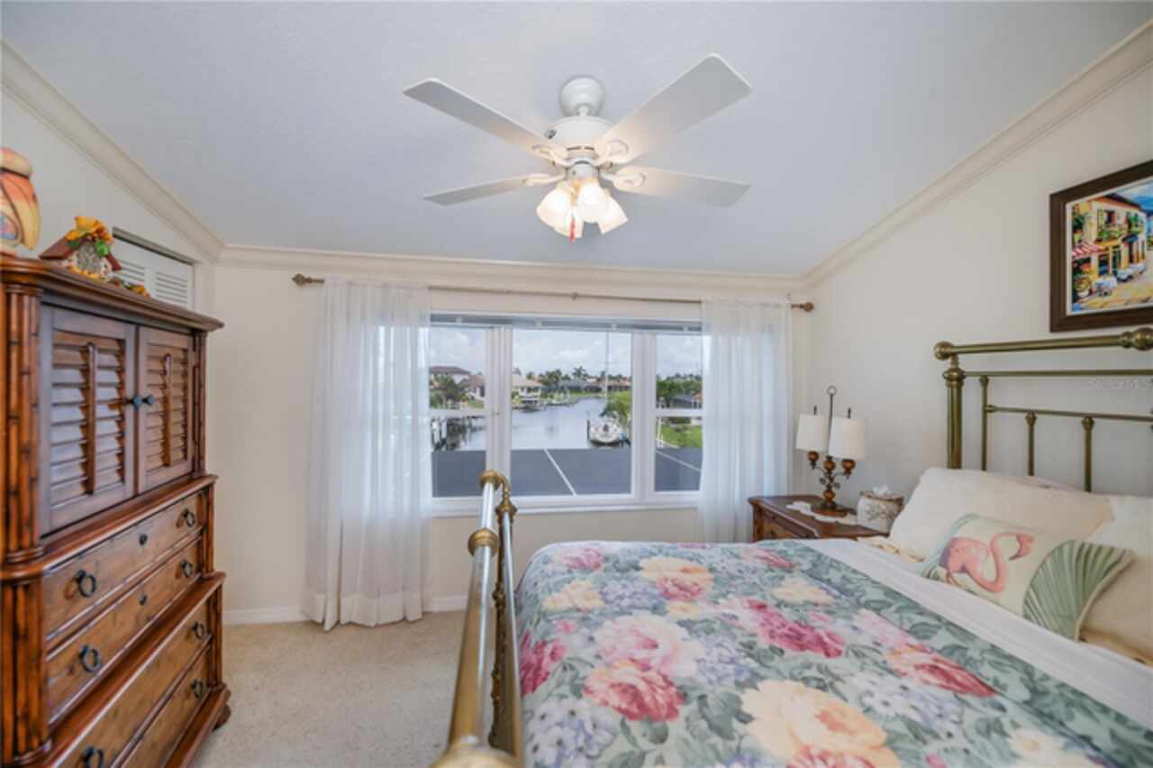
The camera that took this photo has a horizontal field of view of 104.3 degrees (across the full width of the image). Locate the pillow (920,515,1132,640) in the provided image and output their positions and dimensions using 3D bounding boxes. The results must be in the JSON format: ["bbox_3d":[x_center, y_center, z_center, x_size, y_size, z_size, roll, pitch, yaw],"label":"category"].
[{"bbox_3d":[1.427,0.596,1.470,0.125,0.310,0.480,41,-5,-7],"label":"pillow"}]

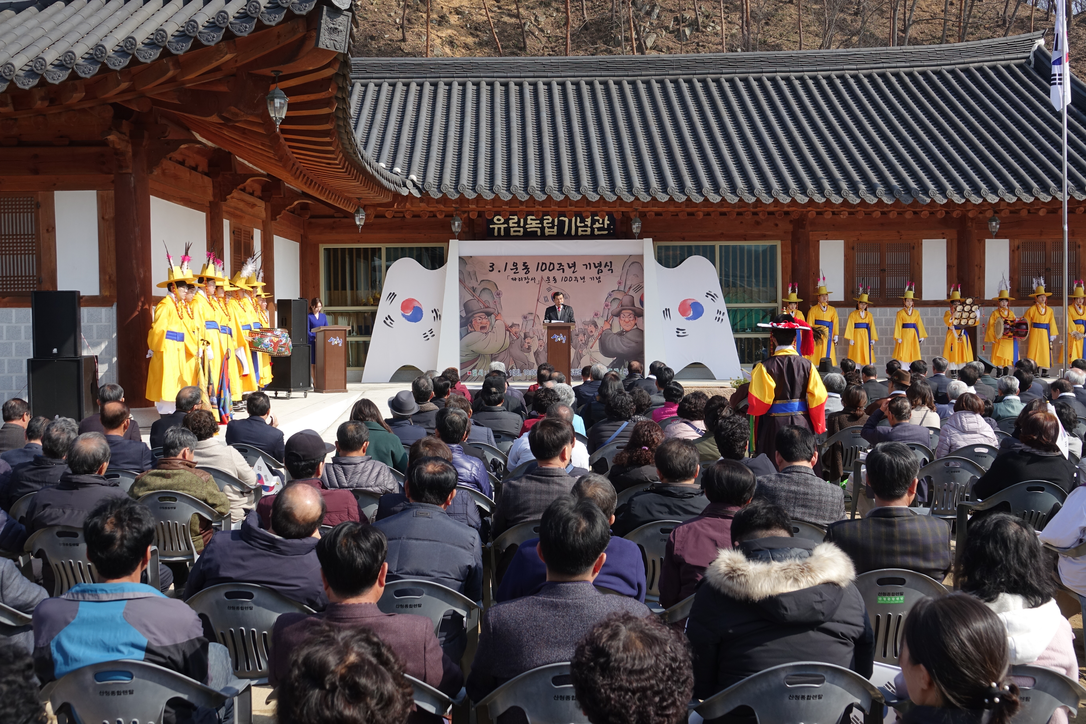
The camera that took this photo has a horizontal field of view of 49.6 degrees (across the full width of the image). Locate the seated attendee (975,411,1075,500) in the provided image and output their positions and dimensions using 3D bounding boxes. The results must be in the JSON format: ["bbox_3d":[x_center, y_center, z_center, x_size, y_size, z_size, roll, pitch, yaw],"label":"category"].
[{"bbox_3d":[2.801,0.878,7.171,0.560,1.200,0.780,-1,2,-12],"label":"seated attendee"}]

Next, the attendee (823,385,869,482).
[{"bbox_3d":[2.728,0.758,10.531,0.500,1.170,0.700,-1,2,-2],"label":"attendee"}]

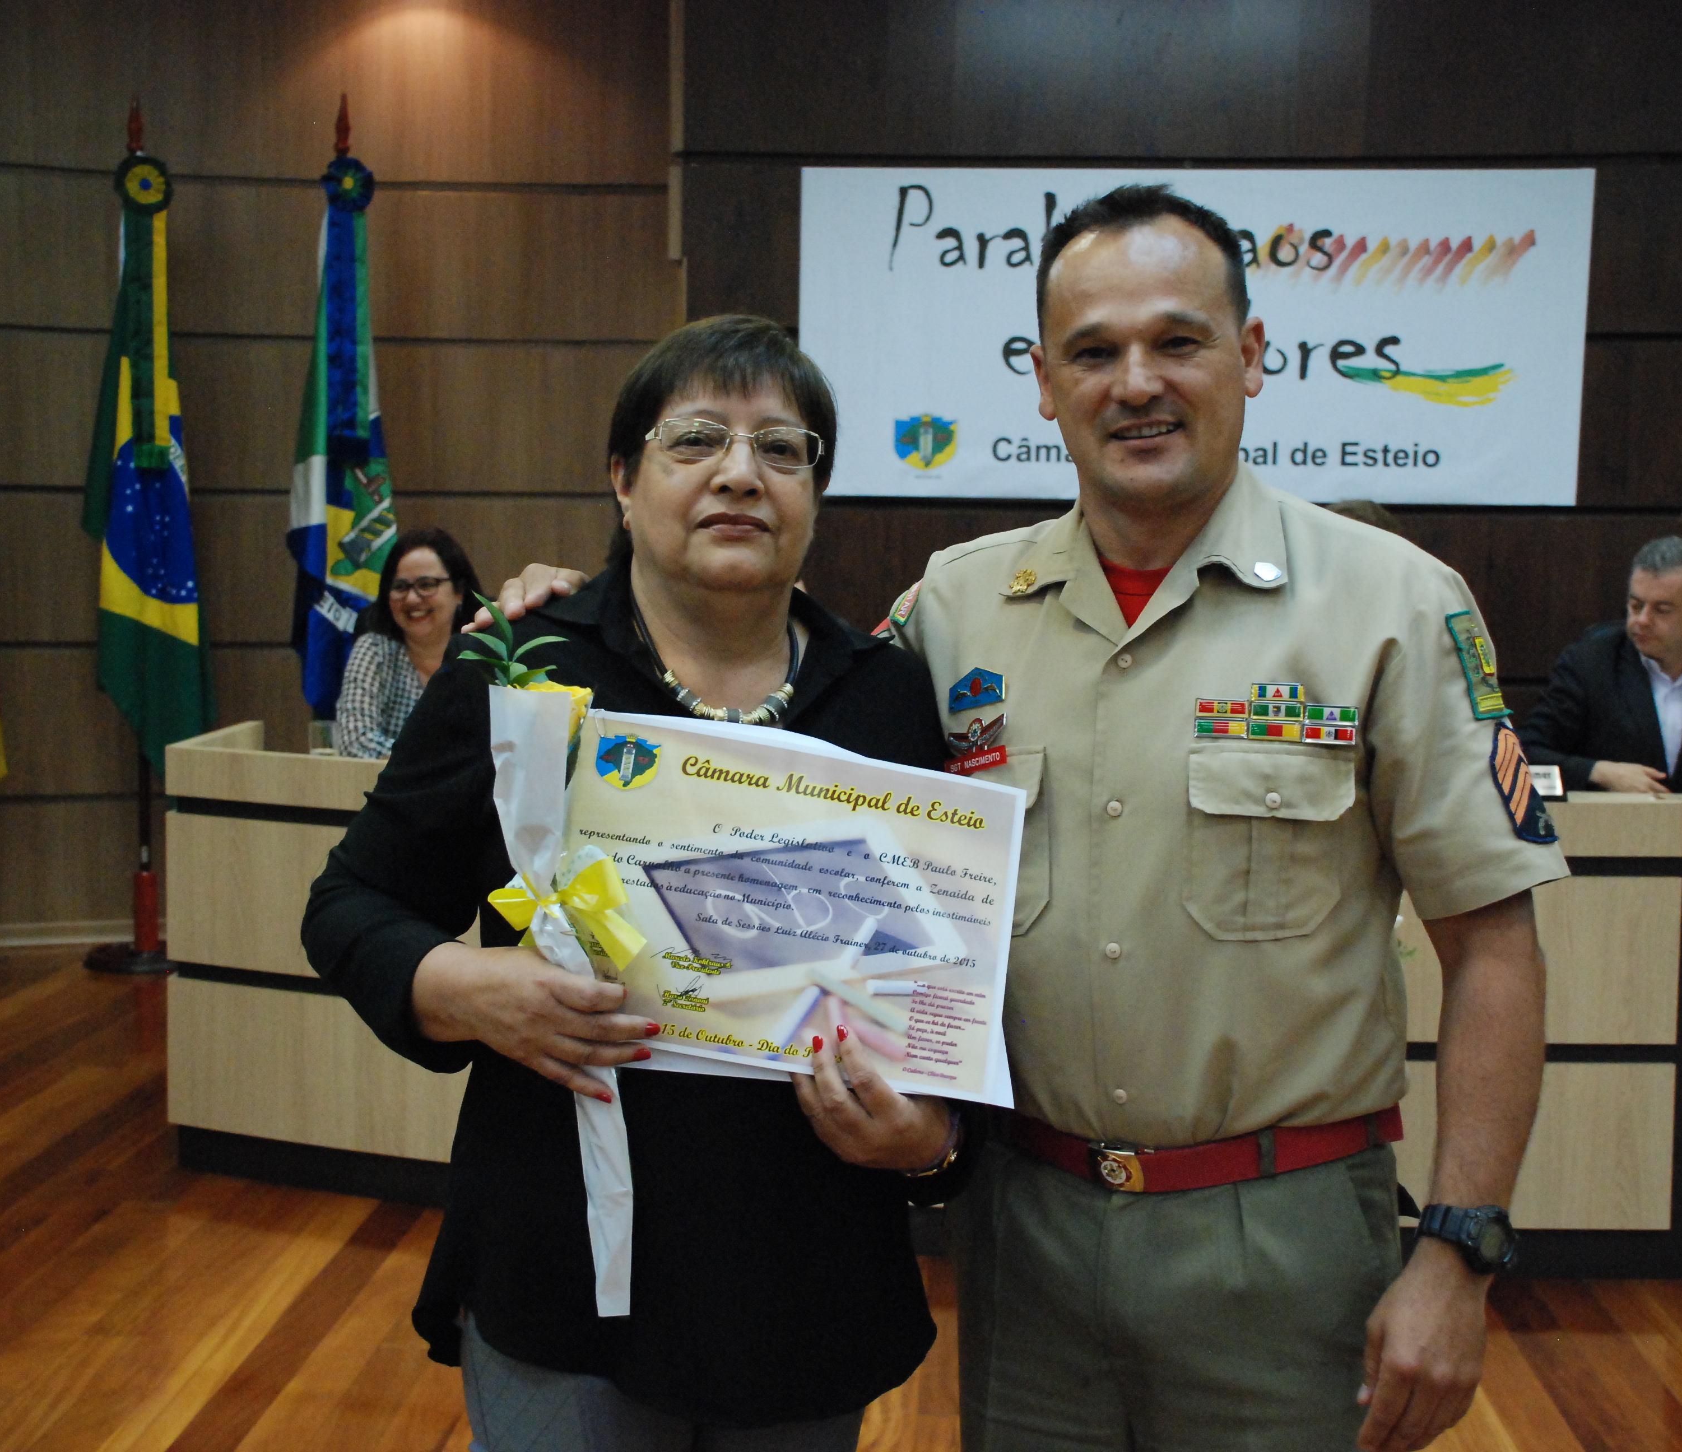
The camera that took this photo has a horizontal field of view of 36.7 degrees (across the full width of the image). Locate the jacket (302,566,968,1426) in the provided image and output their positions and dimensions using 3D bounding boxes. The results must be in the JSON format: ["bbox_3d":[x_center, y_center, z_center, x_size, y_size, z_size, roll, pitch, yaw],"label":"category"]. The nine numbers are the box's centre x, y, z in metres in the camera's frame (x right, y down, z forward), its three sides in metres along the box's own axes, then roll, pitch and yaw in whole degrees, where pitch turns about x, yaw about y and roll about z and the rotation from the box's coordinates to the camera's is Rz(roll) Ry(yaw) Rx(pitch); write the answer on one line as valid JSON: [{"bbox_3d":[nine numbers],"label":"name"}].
[{"bbox_3d":[-0.157,0.206,1.930,0.490,0.660,0.380,1,4,-2],"label":"jacket"}]

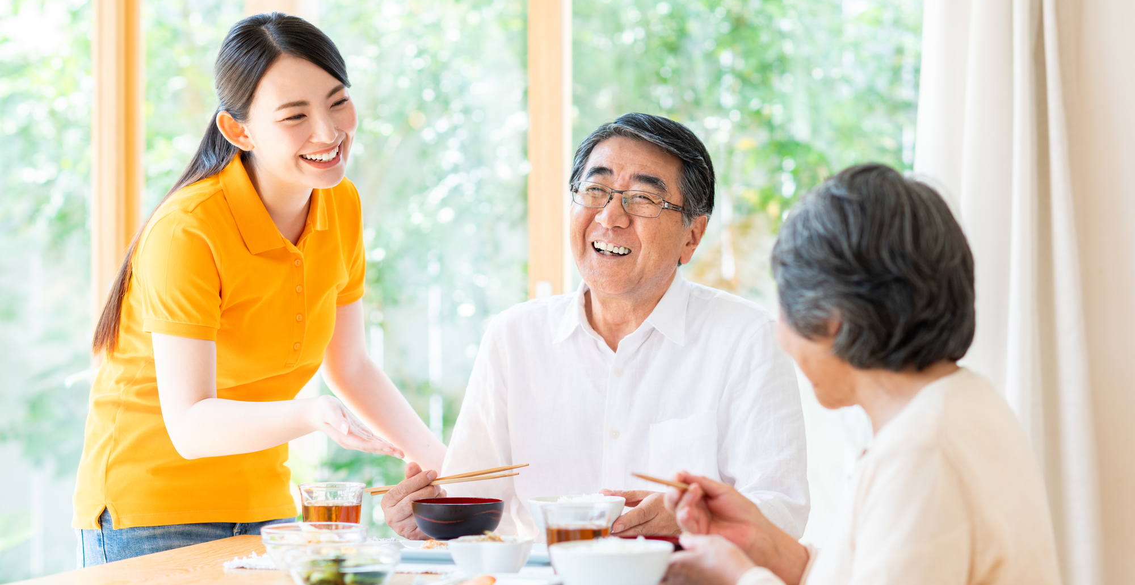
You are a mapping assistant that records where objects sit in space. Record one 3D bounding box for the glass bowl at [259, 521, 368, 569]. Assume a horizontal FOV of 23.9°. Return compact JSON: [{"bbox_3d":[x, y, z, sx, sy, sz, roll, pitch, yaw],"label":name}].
[{"bbox_3d":[-0.278,0.281,2.940,0.117,0.053,0.117,0,0,0],"label":"glass bowl"}]

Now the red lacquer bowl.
[{"bbox_3d":[-0.132,0.277,3.210,0.112,0.059,0.112,0,0,0],"label":"red lacquer bowl"}]

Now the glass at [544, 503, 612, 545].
[{"bbox_3d":[0.011,0.269,2.890,0.076,0.078,0.076,0,0,0],"label":"glass"}]

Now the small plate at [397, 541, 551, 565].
[{"bbox_3d":[-0.069,0.298,3.060,0.215,0.019,0.128,0,0,10],"label":"small plate"}]

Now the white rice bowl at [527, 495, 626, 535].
[{"bbox_3d":[0.011,0.281,3.270,0.119,0.062,0.119,0,0,0],"label":"white rice bowl"}]

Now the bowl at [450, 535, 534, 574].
[{"bbox_3d":[-0.084,0.286,2.920,0.093,0.043,0.093,0,0,0],"label":"bowl"}]

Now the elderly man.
[{"bbox_3d":[0.040,0.385,3.350,0.530,1.250,0.740,0,0,16],"label":"elderly man"}]

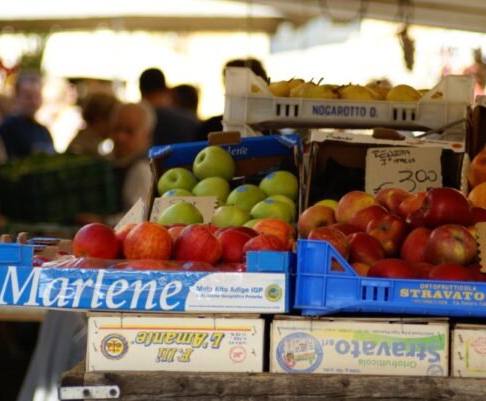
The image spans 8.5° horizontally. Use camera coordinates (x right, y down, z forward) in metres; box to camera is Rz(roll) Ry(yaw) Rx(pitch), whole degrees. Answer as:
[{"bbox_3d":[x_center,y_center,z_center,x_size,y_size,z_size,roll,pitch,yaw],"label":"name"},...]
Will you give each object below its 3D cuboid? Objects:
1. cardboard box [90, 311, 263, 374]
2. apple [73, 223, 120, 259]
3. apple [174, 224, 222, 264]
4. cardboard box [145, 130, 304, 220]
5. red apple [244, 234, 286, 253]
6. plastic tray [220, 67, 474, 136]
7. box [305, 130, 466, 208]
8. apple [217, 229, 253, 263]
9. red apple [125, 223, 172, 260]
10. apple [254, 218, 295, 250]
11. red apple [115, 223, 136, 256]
[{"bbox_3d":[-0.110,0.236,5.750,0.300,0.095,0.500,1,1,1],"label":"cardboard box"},{"bbox_3d":[-0.250,0.074,5.540,0.078,0.070,0.078,2,1,5],"label":"apple"},{"bbox_3d":[-0.075,0.076,5.510,0.081,0.071,0.081,2,1,5],"label":"apple"},{"bbox_3d":[-0.035,0.029,6.263,0.300,0.120,0.460,-4,23,2],"label":"cardboard box"},{"bbox_3d":[0.036,0.092,5.500,0.075,0.068,0.075,2,1,5],"label":"red apple"},{"bbox_3d":[0.226,-0.207,6.719,0.500,0.115,0.300,2,2,5],"label":"plastic tray"},{"bbox_3d":[0.270,0.027,6.213,0.300,0.120,0.460,6,24,1],"label":"box"},{"bbox_3d":[-0.011,0.083,5.530,0.076,0.069,0.076,2,1,5],"label":"apple"},{"bbox_3d":[-0.161,0.072,5.530,0.081,0.071,0.081,2,1,5],"label":"red apple"},{"bbox_3d":[0.055,0.066,5.580,0.073,0.067,0.073,2,1,5],"label":"apple"},{"bbox_3d":[-0.193,0.077,5.620,0.077,0.070,0.077,2,1,5],"label":"red apple"}]

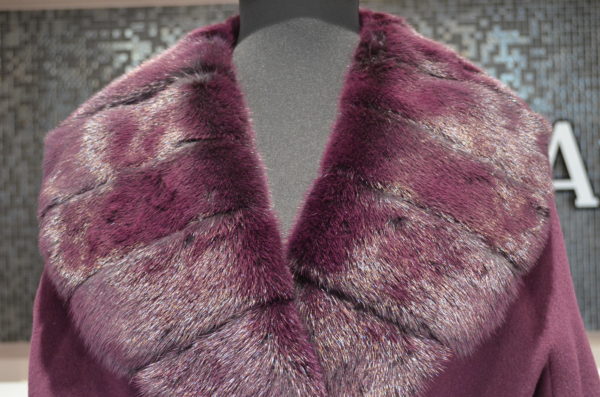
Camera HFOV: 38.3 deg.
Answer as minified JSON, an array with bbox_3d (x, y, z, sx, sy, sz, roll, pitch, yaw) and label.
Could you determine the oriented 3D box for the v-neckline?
[{"bbox_3d":[-0.002,-0.067,0.830,0.140,0.228,0.080,0,2,0],"label":"v-neckline"}]

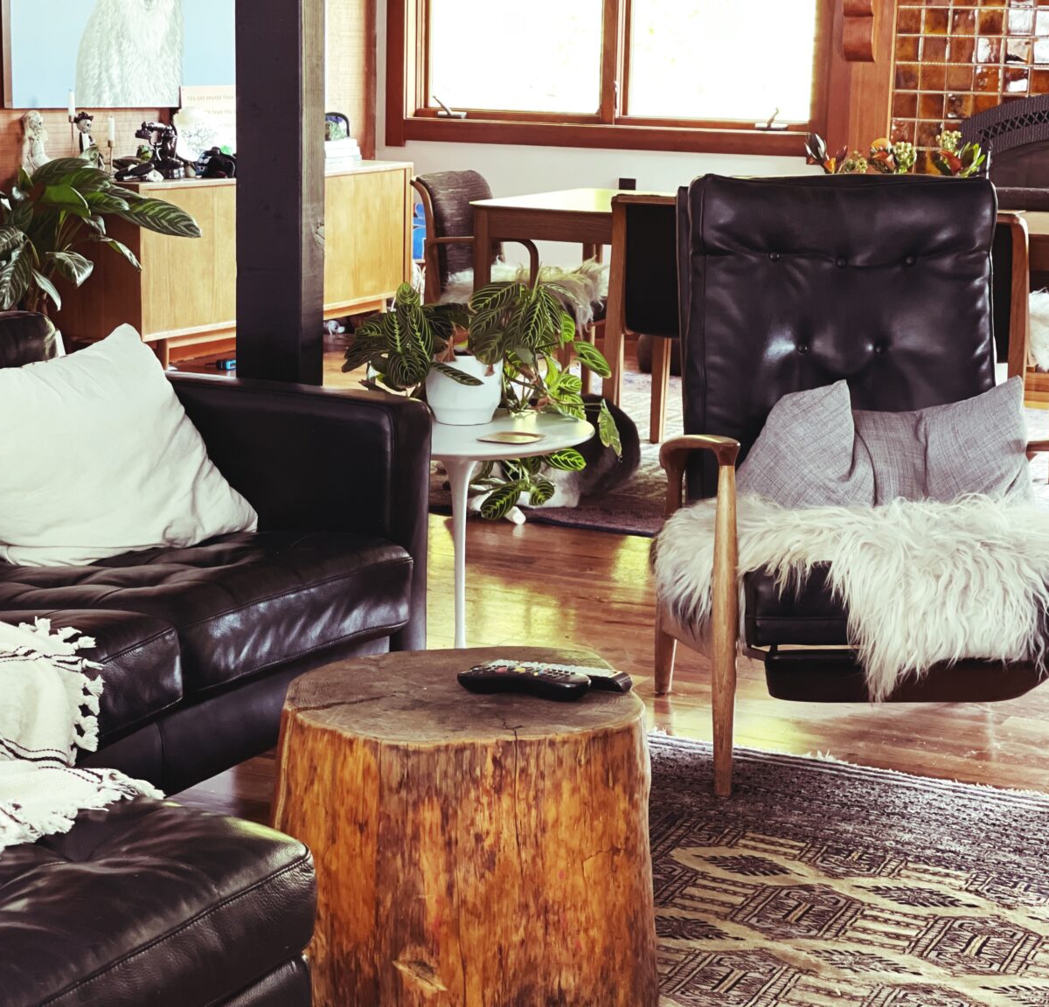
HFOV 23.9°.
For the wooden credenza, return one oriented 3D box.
[{"bbox_3d":[-1.053,-0.850,9.000,0.465,0.730,1.950,6,12,24],"label":"wooden credenza"}]

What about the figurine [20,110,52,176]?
[{"bbox_3d":[-1.582,-1.185,8.154,0.125,0.230,0.105,6,12,24],"label":"figurine"}]

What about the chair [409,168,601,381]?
[{"bbox_3d":[0.007,-0.616,7.718,0.570,0.810,0.560,6,12,24],"label":"chair"}]

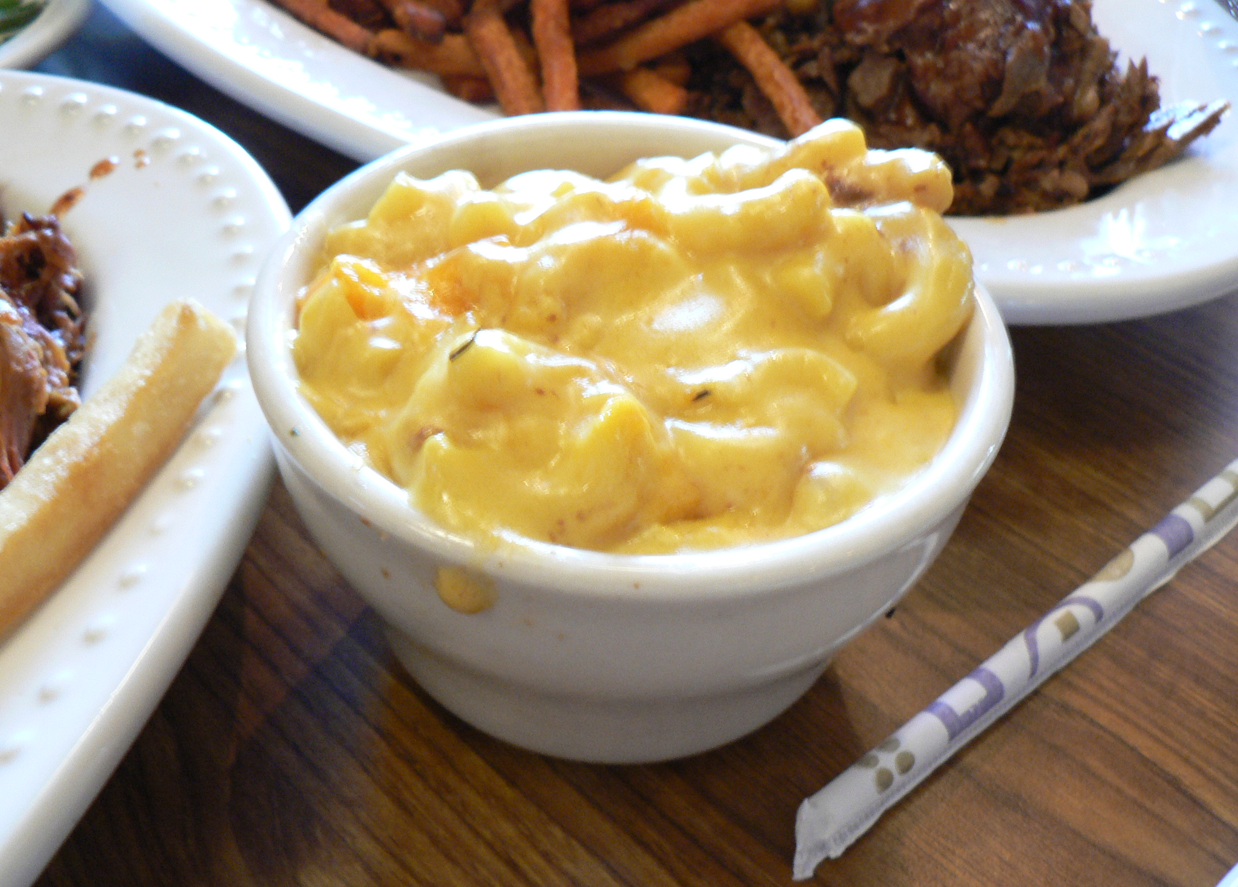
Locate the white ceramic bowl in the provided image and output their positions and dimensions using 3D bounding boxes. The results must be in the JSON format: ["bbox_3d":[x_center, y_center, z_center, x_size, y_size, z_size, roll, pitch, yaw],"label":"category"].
[{"bbox_3d":[0.000,0.002,0.193,0.102,0.060,0.102,2,43,-2],"label":"white ceramic bowl"}]

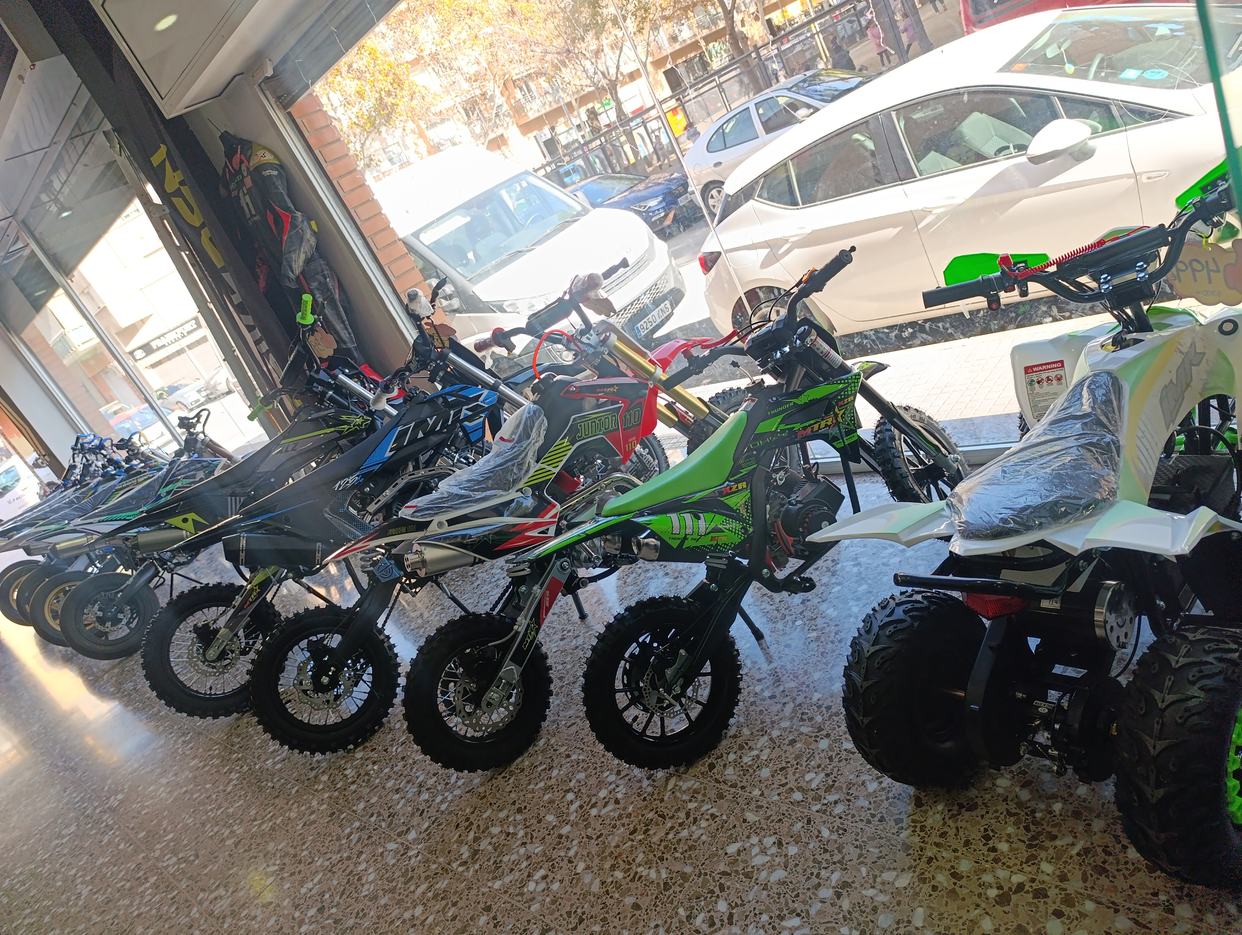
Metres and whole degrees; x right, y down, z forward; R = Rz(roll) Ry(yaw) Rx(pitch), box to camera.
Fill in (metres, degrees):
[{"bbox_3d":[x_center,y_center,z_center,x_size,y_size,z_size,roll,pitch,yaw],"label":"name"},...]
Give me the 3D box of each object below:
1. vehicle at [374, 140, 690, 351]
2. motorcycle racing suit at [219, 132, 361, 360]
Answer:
[{"bbox_3d":[-1.888,-1.786,9.011,5.500,2.440,2.030,-4,31,49],"label":"vehicle"},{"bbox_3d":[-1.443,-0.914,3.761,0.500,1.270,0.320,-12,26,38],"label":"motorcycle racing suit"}]

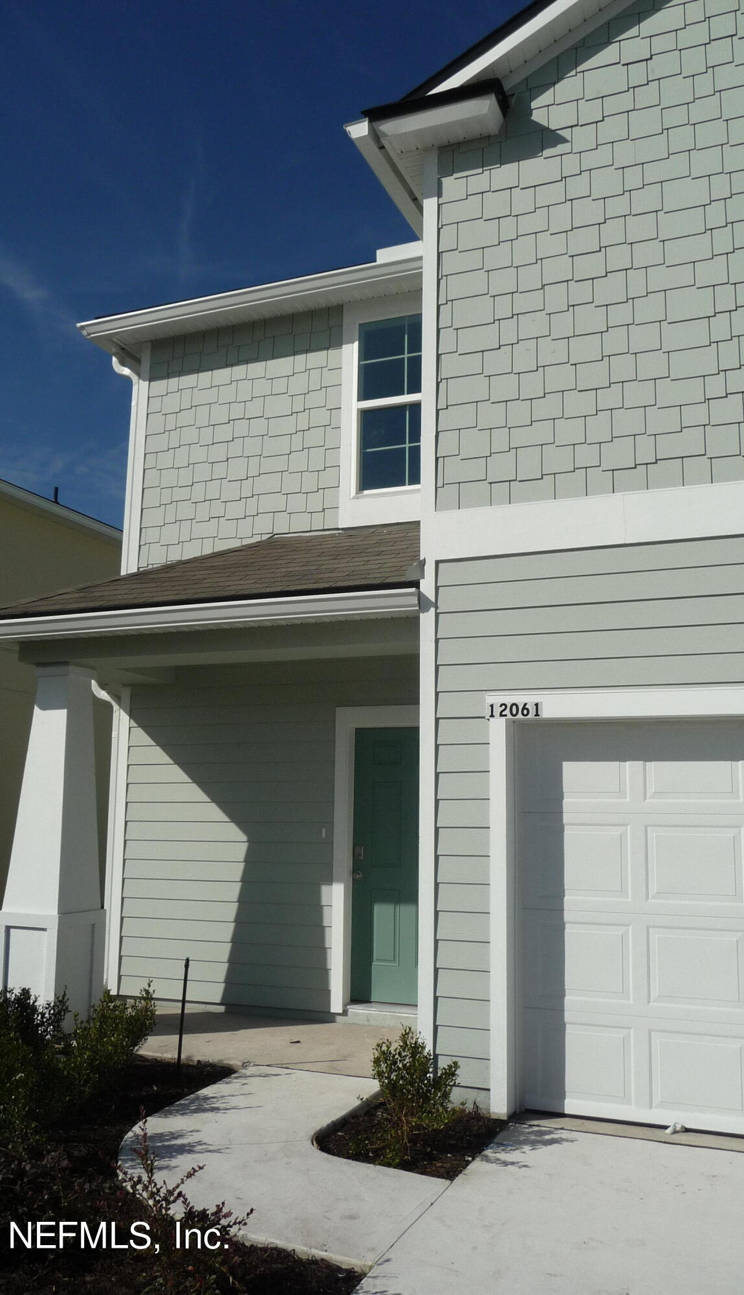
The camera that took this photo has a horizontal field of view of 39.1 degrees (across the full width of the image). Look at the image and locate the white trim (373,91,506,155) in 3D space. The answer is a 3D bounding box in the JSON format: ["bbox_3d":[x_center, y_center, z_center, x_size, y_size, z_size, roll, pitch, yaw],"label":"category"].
[{"bbox_3d":[0.429,-3.251,6.515,0.770,0.130,0.270,-3,-10,22],"label":"white trim"}]

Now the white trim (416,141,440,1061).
[{"bbox_3d":[0.338,-0.401,6.228,0.105,5.610,0.080,-3,-10,22],"label":"white trim"}]

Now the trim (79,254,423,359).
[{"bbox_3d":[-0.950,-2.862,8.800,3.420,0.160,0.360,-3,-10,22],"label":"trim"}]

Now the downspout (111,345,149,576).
[{"bbox_3d":[-2.261,-1.658,9.372,0.290,2.130,0.100,-3,-10,22],"label":"downspout"}]

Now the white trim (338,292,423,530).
[{"bbox_3d":[0.254,-1.930,8.320,1.120,1.920,0.070,-3,-10,22],"label":"white trim"}]

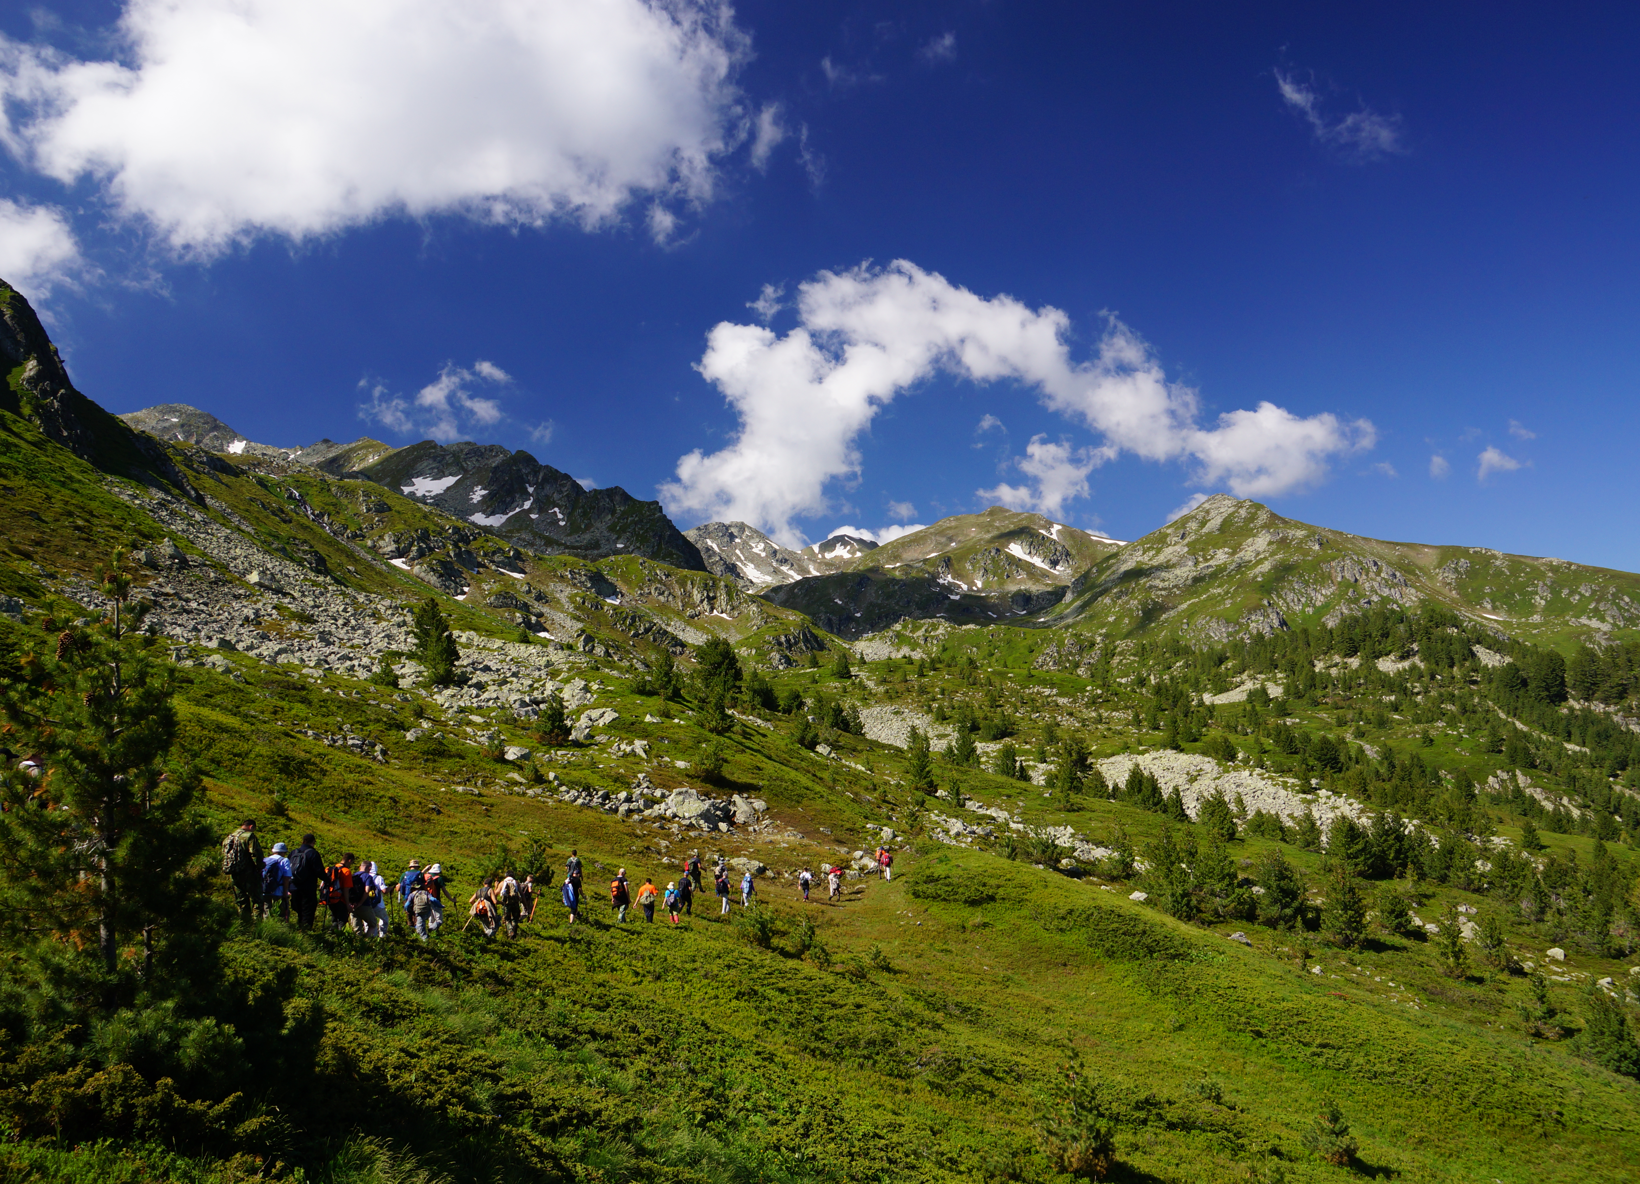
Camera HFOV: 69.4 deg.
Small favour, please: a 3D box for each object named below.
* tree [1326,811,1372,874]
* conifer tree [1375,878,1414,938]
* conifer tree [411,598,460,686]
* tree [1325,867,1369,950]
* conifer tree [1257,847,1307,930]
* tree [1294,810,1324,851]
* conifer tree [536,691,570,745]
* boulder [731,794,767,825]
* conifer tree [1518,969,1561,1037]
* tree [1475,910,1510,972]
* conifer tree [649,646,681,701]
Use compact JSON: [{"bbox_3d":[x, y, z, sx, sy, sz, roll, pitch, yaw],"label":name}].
[{"bbox_3d":[45.097,21.493,101.000,3.567,5.329,3.567,-4,-7,23],"label":"tree"},{"bbox_3d":[44.582,24.540,92.000,3.020,4.420,2.930,0,-3,0],"label":"conifer tree"},{"bbox_3d":[-29.216,3.799,90.000,3.511,6.753,3.511,1,-6,-18],"label":"conifer tree"},{"bbox_3d":[35.181,21.119,79.000,2.622,5.558,2.622,-4,-7,23],"label":"tree"},{"bbox_3d":[32.001,20.575,82.000,3.312,5.769,3.312,-3,-6,21],"label":"conifer tree"},{"bbox_3d":[57.670,28.233,140.000,3.610,4.920,3.500,0,-3,0],"label":"tree"},{"bbox_3d":[-23.297,10.929,103.000,3.020,4.710,2.930,0,-3,0],"label":"conifer tree"},{"bbox_3d":[-4.527,13.762,75.000,2.290,2.020,2.060,0,-3,0],"label":"boulder"},{"bbox_3d":[37.637,21.554,62.000,2.250,3.560,2.180,0,-3,0],"label":"conifer tree"},{"bbox_3d":[43.720,22.706,77.000,2.040,4.063,2.040,-4,-7,29],"label":"tree"},{"bbox_3d":[-19.032,10.030,145.000,3.910,6.800,3.790,0,-3,0],"label":"conifer tree"}]

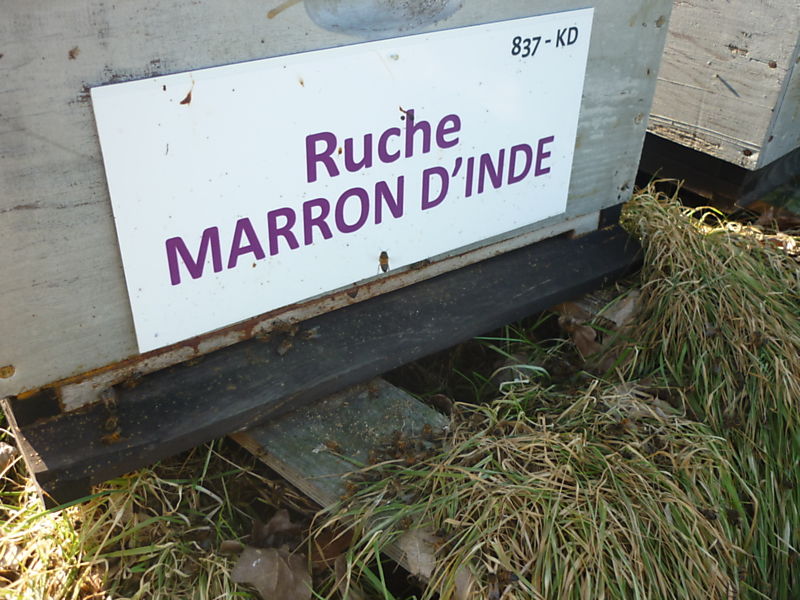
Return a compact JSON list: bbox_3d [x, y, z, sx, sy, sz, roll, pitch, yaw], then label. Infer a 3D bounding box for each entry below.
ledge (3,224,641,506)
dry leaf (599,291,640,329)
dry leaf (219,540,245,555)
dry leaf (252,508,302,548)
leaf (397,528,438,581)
[{"bbox_3d":[0.003,0.018,0.455,0.425,0.032,0.040,-18,37,-31],"label":"ledge"},{"bbox_3d":[0.168,0.007,0.580,0.031,0.016,0.028,1,31,0],"label":"dry leaf"},{"bbox_3d":[-0.089,0.131,0.402,0.015,0.005,0.009,1,31,0],"label":"dry leaf"},{"bbox_3d":[-0.068,0.126,0.420,0.028,0.012,0.022,1,31,0],"label":"dry leaf"},{"bbox_3d":[0.009,0.133,0.397,0.022,0.009,0.030,4,40,-19],"label":"leaf"}]

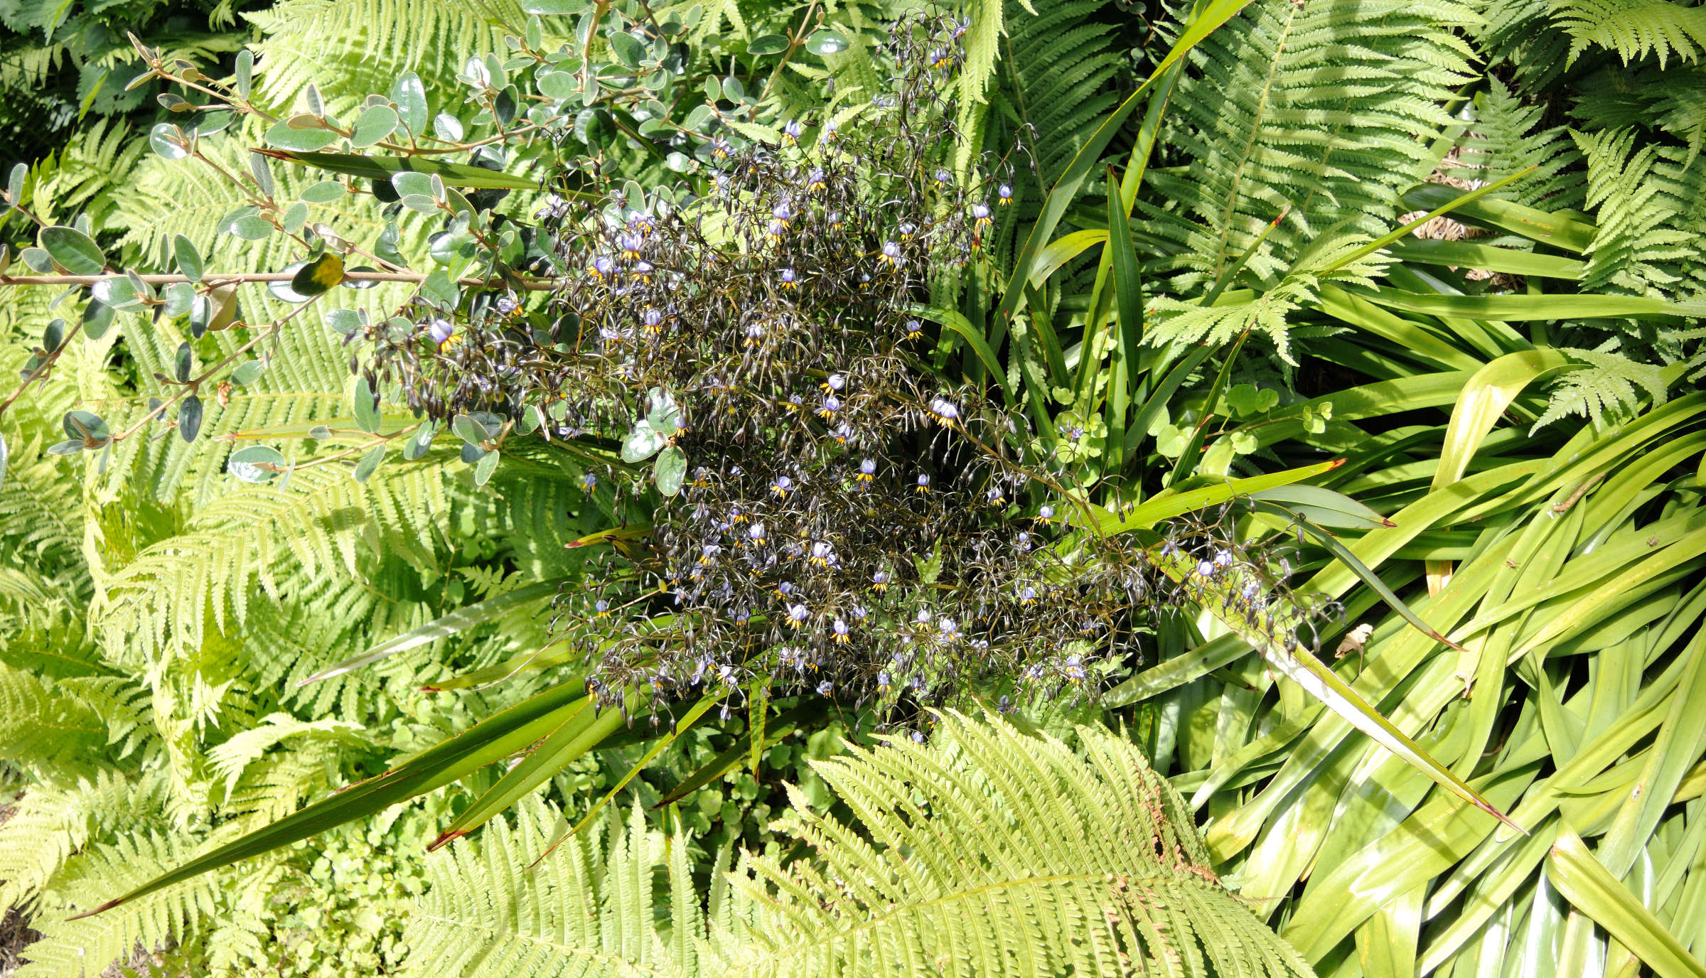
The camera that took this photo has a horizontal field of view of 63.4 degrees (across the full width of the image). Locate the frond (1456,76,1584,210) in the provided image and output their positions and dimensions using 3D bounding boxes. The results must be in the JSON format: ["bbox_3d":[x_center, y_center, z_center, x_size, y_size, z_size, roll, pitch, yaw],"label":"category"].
[{"bbox_3d":[0.943,-0.489,1.950,0.170,0.050,0.210,-10,76,-3],"label":"frond"}]

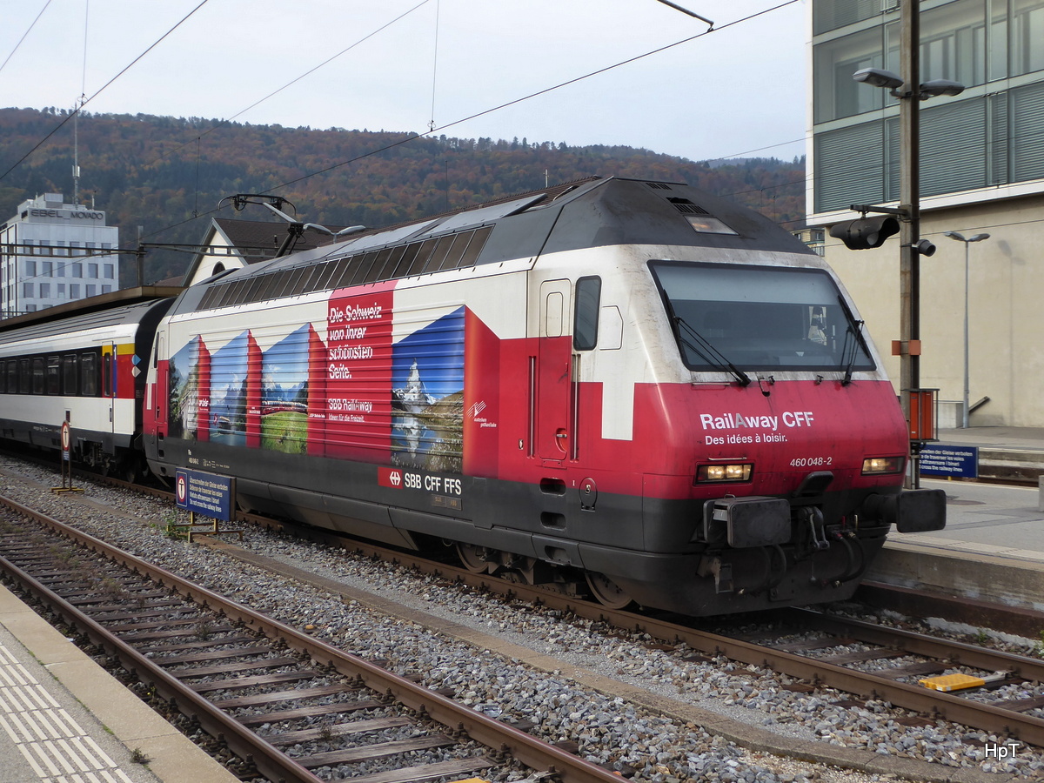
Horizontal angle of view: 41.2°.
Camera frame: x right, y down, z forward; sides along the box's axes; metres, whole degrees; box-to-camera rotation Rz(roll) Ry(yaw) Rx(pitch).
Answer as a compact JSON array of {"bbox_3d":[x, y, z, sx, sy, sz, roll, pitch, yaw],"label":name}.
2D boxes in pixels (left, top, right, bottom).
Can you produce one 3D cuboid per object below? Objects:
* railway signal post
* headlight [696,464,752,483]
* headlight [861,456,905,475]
[{"bbox_3d":[-9.421,1.369,28.755,0.540,1.480,0.600,-1,1,-33],"label":"railway signal post"},{"bbox_3d":[1.692,0.688,11.584,0.530,0.159,0.120,0,1,-29],"label":"headlight"},{"bbox_3d":[3.242,0.675,12.457,0.530,0.159,0.120,0,1,-29],"label":"headlight"}]

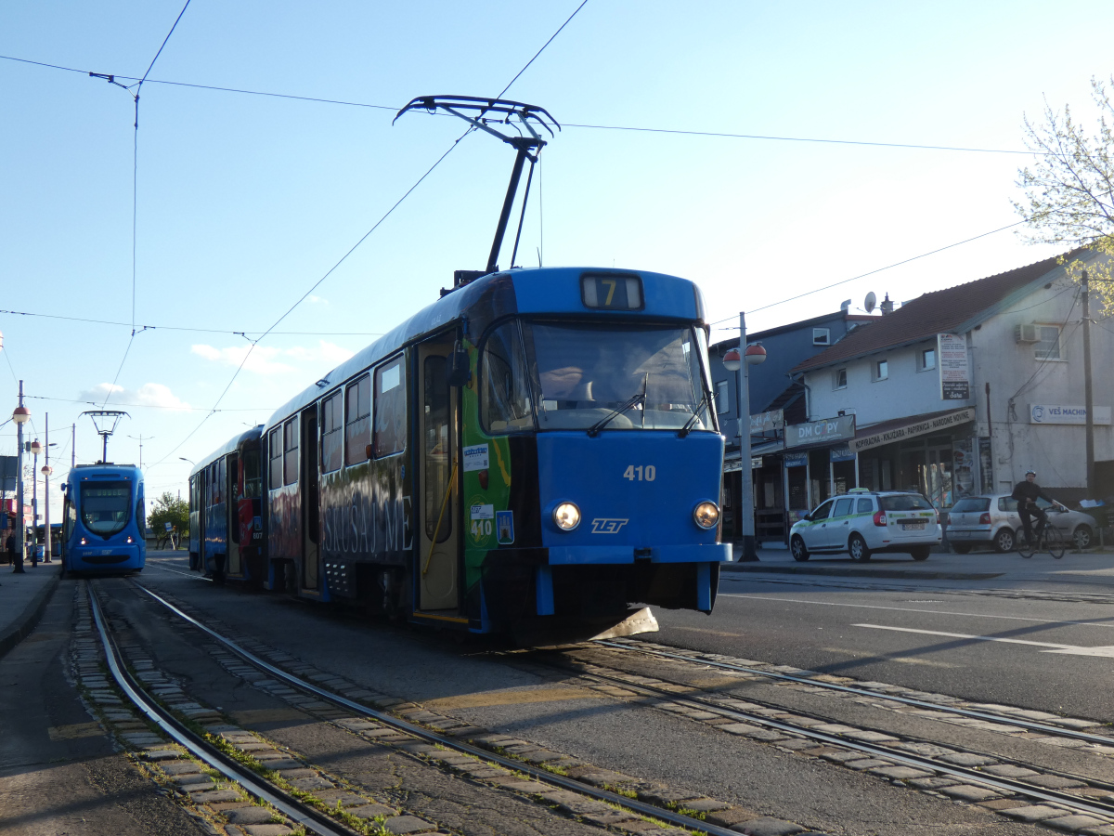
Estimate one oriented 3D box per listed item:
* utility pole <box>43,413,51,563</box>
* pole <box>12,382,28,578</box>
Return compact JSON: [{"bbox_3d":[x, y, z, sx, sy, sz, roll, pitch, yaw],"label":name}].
[{"bbox_3d":[-27.164,3.708,73.838,0.400,7.950,0.400,0,-5,-19],"label":"utility pole"},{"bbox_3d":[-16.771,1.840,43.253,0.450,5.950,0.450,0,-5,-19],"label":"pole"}]

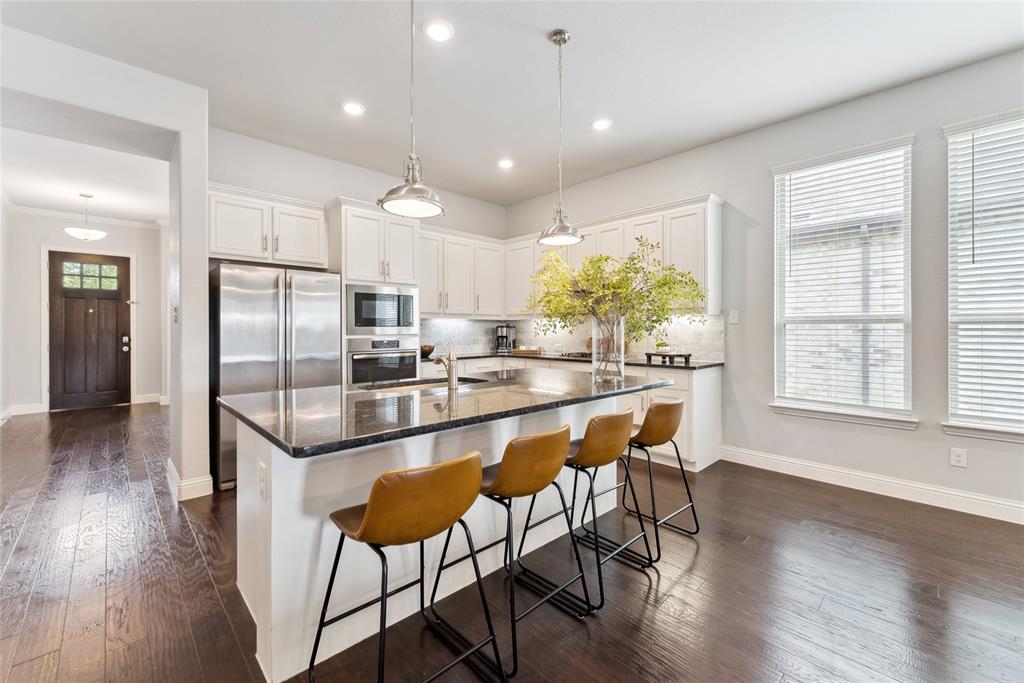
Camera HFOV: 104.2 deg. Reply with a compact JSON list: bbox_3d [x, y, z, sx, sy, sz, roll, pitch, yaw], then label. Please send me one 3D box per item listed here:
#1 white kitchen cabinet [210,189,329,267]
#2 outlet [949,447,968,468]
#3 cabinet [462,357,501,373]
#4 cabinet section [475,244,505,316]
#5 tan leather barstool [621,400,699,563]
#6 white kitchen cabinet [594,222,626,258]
[{"bbox_3d":[-2.256,-1.002,3.727,0.958,0.577,0.310,-1,2,-42],"label":"white kitchen cabinet"},{"bbox_3d":[3.081,0.799,2.745,0.012,0.126,0.079,-1,2,-44],"label":"outlet"},{"bbox_3d":[-0.561,0.640,5.133,0.567,0.889,0.606,-1,2,-42],"label":"cabinet"},{"bbox_3d":[-0.404,-0.801,5.336,0.490,0.920,0.332,-1,2,-45],"label":"cabinet section"},{"bbox_3d":[0.782,0.756,2.448,0.505,0.833,0.480,1,2,44],"label":"tan leather barstool"},{"bbox_3d":[1.199,-0.942,4.430,0.333,0.657,0.375,-1,2,-44],"label":"white kitchen cabinet"}]

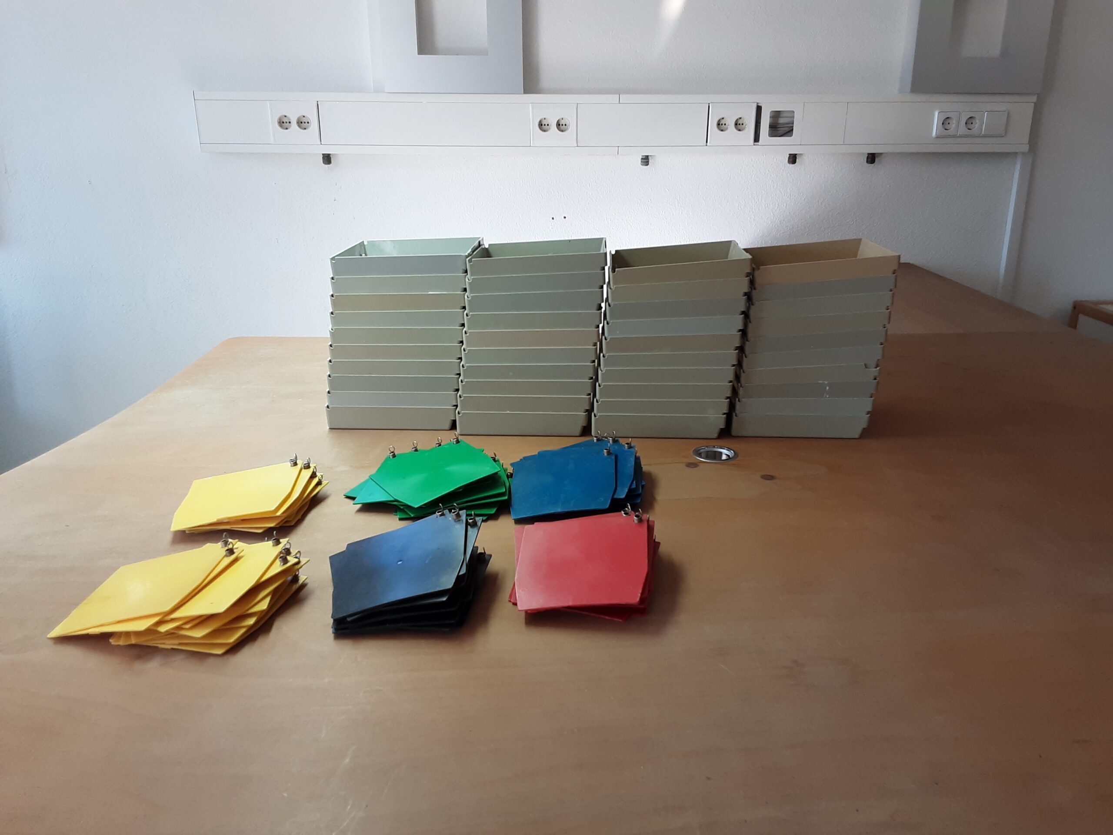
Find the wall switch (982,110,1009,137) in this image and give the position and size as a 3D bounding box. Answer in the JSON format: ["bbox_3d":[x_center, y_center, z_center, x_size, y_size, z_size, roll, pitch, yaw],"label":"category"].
[{"bbox_3d":[1.325,-0.886,2.717,0.072,0.078,0.013,-1,16,-3],"label":"wall switch"}]

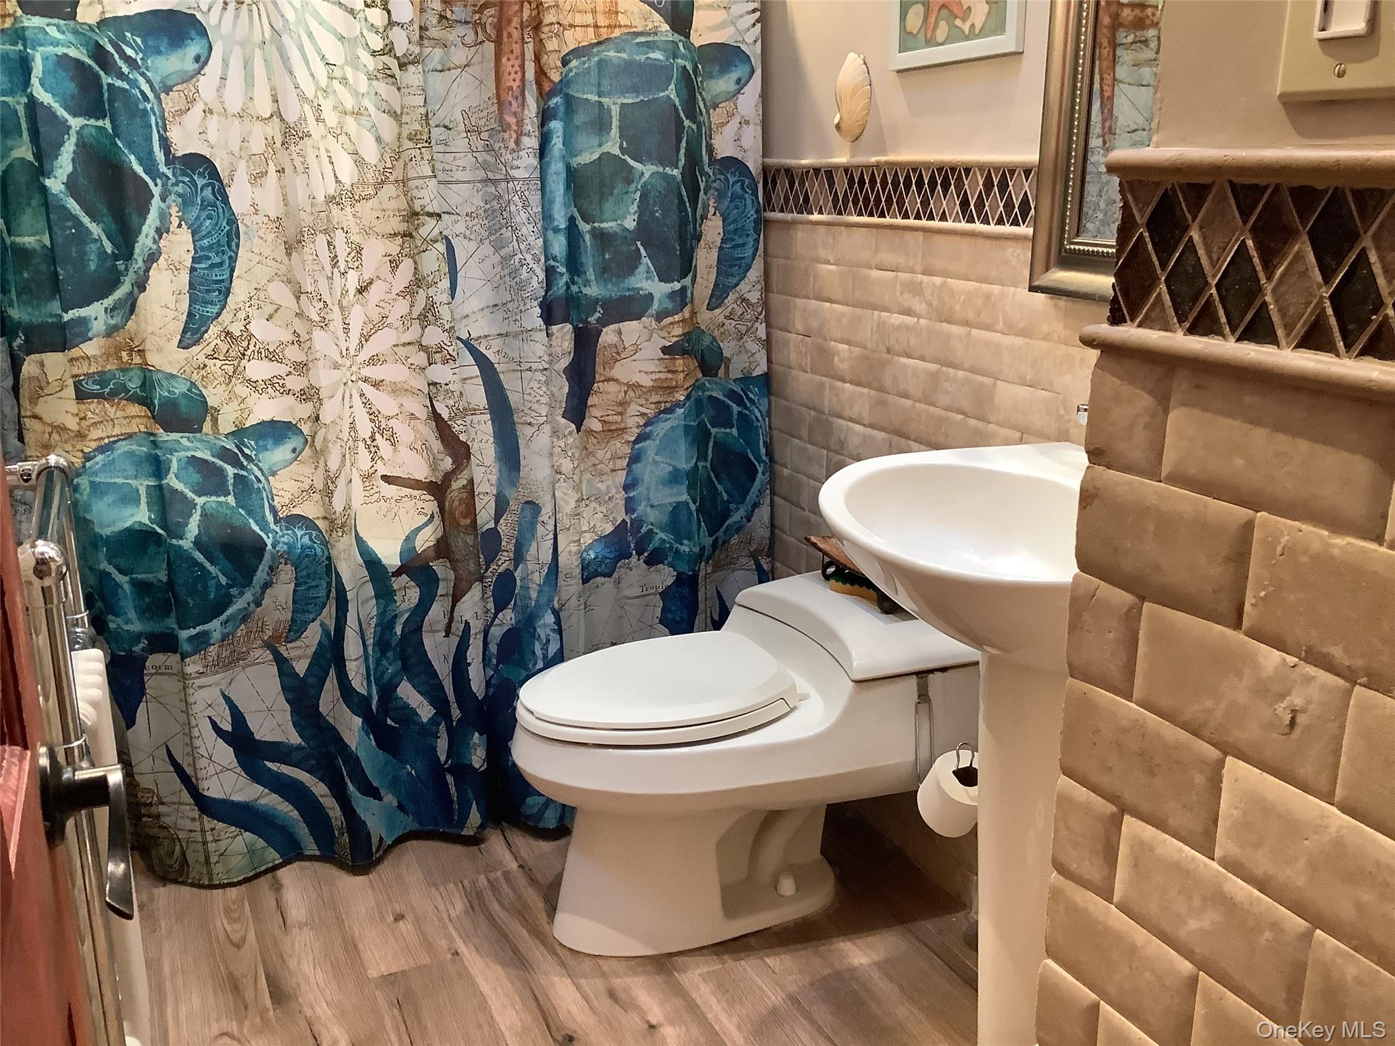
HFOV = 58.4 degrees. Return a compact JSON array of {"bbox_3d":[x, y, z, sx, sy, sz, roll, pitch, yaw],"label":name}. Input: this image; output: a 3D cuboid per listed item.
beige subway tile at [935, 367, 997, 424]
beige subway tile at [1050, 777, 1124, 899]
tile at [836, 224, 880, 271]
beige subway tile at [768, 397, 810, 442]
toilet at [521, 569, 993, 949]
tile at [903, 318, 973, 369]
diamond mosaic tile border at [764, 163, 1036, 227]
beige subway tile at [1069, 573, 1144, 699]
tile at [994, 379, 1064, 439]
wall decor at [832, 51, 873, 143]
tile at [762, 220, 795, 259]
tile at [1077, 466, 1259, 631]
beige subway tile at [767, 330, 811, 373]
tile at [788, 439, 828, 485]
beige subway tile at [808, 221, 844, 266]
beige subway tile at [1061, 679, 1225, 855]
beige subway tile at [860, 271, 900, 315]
[{"bbox_3d":[0.483,-0.229,2.222,0.012,0.076,0.156,-7,17,-25],"label":"beige subway tile"},{"bbox_3d":[0.278,0.226,0.887,0.011,0.075,0.061,-7,17,-25],"label":"beige subway tile"},{"bbox_3d":[0.309,-0.537,2.446,0.012,0.075,0.151,-7,17,-25],"label":"tile"},{"bbox_3d":[0.211,-0.233,2.799,0.012,0.076,0.164,-7,17,-25],"label":"beige subway tile"},{"bbox_3d":[0.045,0.453,2.315,0.782,0.551,0.437,-7,17,-25],"label":"toilet"},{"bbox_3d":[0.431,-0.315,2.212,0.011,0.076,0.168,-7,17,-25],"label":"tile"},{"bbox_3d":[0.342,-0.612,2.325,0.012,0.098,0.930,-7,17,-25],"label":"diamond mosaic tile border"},{"bbox_3d":[0.285,0.078,0.857,0.012,0.076,0.063,-7,17,-25],"label":"beige subway tile"},{"bbox_3d":[0.539,-0.187,2.045,0.012,0.075,0.151,-7,17,-25],"label":"tile"},{"bbox_3d":[0.288,-0.804,2.360,0.042,0.162,0.125,-7,17,-25],"label":"wall decor"},{"bbox_3d":[0.177,-0.612,2.710,0.012,0.075,0.151,-7,17,-25],"label":"tile"},{"bbox_3d":[0.295,0.013,0.794,0.011,0.073,0.140,-7,17,-25],"label":"tile"},{"bbox_3d":[0.210,-0.373,2.706,0.012,0.075,0.151,-7,17,-25],"label":"beige subway tile"},{"bbox_3d":[0.247,-0.138,2.749,0.012,0.076,0.152,-7,17,-25],"label":"tile"},{"bbox_3d":[0.245,-0.567,2.549,0.011,0.073,0.150,-7,17,-25],"label":"beige subway tile"},{"bbox_3d":[0.295,0.160,0.833,0.011,0.073,0.138,-7,17,-25],"label":"beige subway tile"},{"bbox_3d":[0.354,-0.451,2.435,0.012,0.076,0.149,-7,17,-25],"label":"beige subway tile"}]

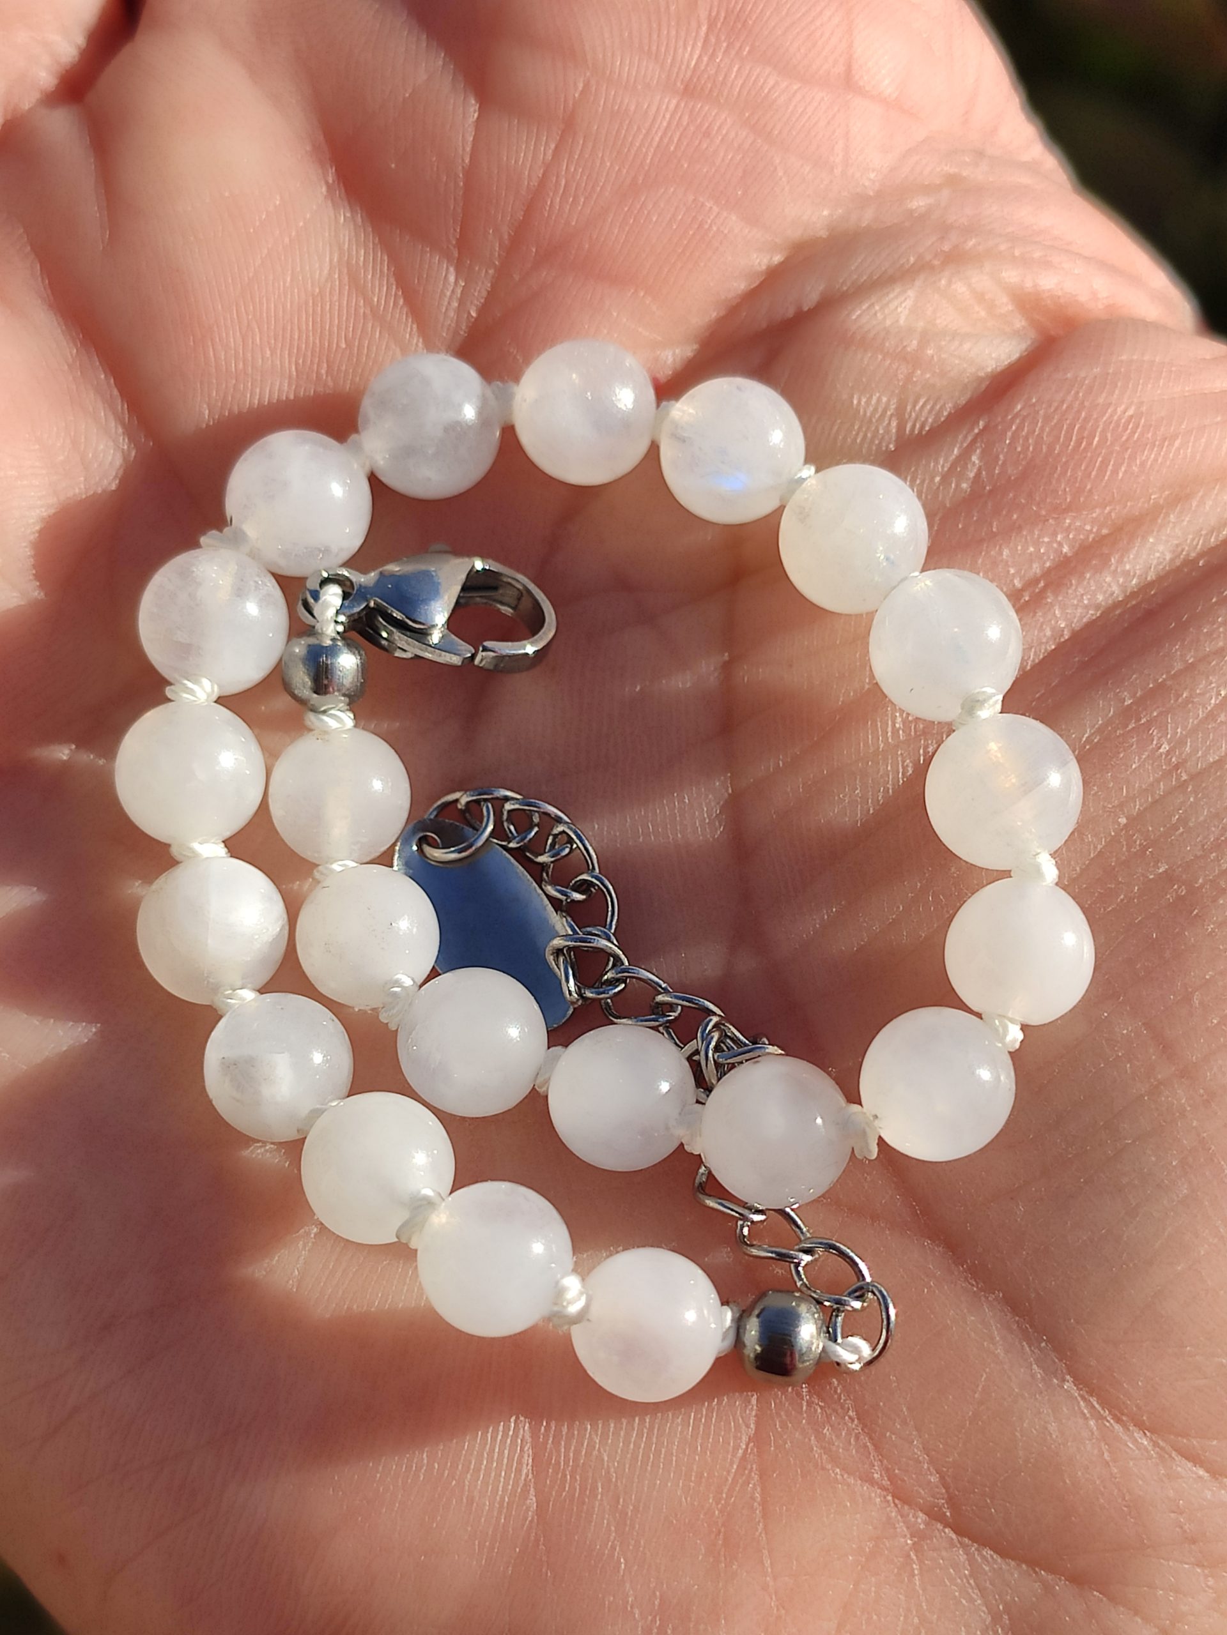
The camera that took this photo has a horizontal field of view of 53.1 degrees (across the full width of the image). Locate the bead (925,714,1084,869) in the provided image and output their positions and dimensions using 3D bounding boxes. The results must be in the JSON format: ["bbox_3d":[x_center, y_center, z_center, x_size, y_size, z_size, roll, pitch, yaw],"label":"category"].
[{"bbox_3d":[0.020,-0.001,0.063,0.008,0.008,0.008,0,65,0],"label":"bead"}]

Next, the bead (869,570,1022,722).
[{"bbox_3d":[0.017,-0.009,0.064,0.008,0.008,0.008,0,60,0],"label":"bead"}]

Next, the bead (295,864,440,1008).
[{"bbox_3d":[-0.013,0.006,0.066,0.008,0.008,0.008,0,65,0],"label":"bead"}]

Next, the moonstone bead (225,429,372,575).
[{"bbox_3d":[-0.014,-0.014,0.054,0.006,0.006,0.006,0,70,0],"label":"moonstone bead"}]

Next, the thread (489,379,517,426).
[{"bbox_3d":[-0.006,-0.023,0.068,0.002,0.002,0.003,-3,60,0],"label":"thread"}]

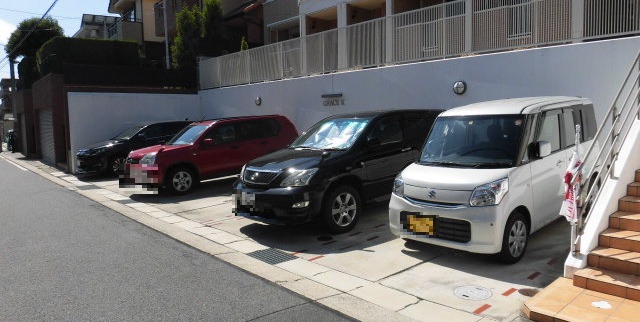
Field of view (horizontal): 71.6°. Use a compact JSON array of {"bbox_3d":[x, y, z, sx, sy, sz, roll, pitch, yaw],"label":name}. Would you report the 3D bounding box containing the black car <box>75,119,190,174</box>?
[{"bbox_3d":[-6.153,-0.541,15.607,1.835,1.690,4.720,3,7,40],"label":"black car"}]

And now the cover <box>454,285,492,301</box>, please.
[{"bbox_3d":[1.336,1.166,3.863,0.360,0.030,0.360,-1,5,0],"label":"cover"}]

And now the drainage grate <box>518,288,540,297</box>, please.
[{"bbox_3d":[1.815,1.148,3.836,0.220,0.025,0.220,-6,7,-43],"label":"drainage grate"}]

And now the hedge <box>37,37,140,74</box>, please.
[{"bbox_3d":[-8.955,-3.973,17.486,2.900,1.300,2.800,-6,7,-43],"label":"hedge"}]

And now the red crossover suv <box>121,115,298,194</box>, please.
[{"bbox_3d":[-2.641,-0.237,11.060,1.785,1.690,4.590,3,7,44],"label":"red crossover suv"}]

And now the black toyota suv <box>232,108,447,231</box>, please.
[{"bbox_3d":[0.795,-0.012,7.448,4.735,1.680,1.845,-6,7,-41],"label":"black toyota suv"}]

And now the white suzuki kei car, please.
[{"bbox_3d":[2.382,0.063,5.769,3.395,1.735,1.475,-7,7,-42],"label":"white suzuki kei car"}]

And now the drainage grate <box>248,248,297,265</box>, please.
[{"bbox_3d":[-0.550,1.122,5.153,0.380,0.040,0.550,-6,7,-43],"label":"drainage grate"}]

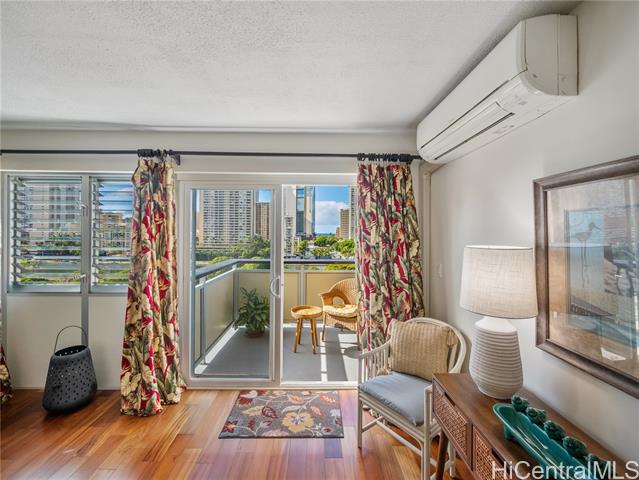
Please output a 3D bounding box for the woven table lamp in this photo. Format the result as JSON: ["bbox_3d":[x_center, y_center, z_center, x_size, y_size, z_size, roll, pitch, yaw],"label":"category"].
[{"bbox_3d":[0.936,0.415,1.358,0.332,0.742,0.332,0,1,-2],"label":"woven table lamp"}]

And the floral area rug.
[{"bbox_3d":[-0.273,1.433,2.165,0.930,0.012,0.580,0,1,-2],"label":"floral area rug"}]

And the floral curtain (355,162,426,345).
[{"bbox_3d":[0.627,0.360,2.278,0.620,2.150,0.280,0,1,-2],"label":"floral curtain"}]

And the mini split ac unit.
[{"bbox_3d":[0.985,-0.813,1.673,0.255,0.338,1.100,0,1,-2],"label":"mini split ac unit"}]

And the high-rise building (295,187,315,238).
[{"bbox_3d":[-20.001,-35.702,348.854,26.000,90.000,24.000,0,1,-2],"label":"high-rise building"}]

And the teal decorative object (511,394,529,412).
[{"bbox_3d":[0.932,0.756,1.206,0.066,0.066,0.062,0,1,-2],"label":"teal decorative object"}]

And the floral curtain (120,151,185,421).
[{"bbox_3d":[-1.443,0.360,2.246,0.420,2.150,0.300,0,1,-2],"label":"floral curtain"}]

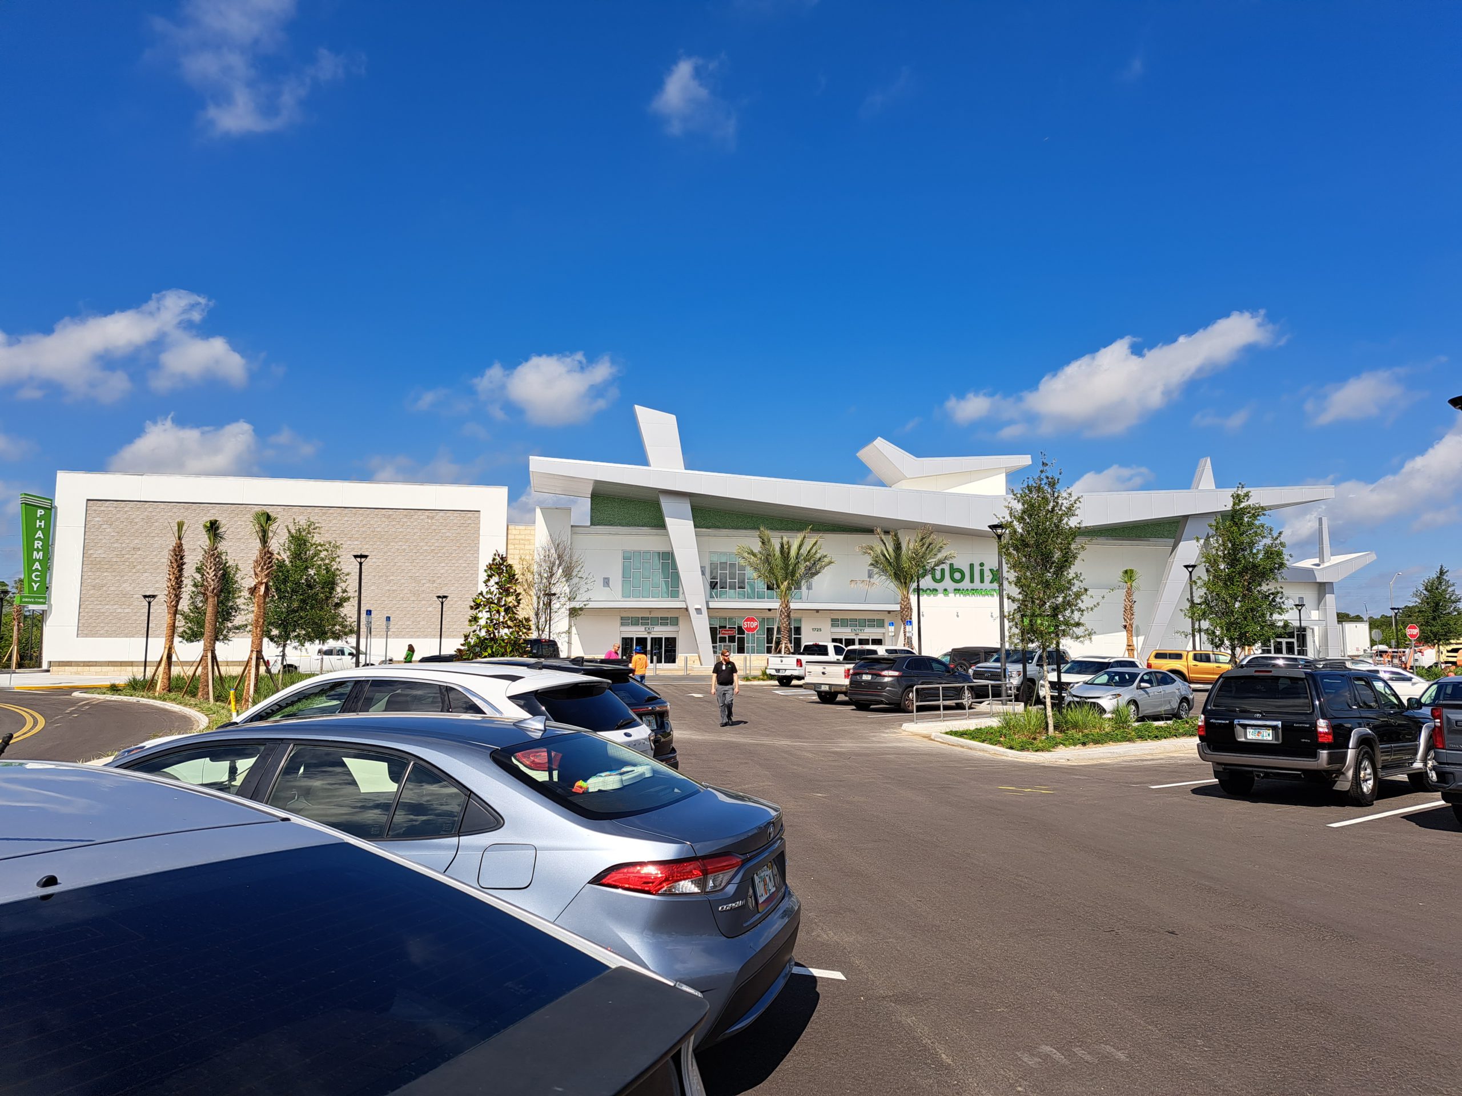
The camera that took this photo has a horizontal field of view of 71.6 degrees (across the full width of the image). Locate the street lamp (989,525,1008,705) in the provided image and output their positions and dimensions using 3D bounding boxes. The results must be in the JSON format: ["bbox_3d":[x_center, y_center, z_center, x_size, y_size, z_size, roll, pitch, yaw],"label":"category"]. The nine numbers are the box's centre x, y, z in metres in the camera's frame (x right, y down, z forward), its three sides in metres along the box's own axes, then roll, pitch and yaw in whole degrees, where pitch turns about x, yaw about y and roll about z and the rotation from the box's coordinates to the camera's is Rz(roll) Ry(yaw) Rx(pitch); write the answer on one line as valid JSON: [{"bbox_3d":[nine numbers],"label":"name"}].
[{"bbox_3d":[9.068,2.171,33.962,0.630,6.115,0.630,1,-6,-11],"label":"street lamp"}]

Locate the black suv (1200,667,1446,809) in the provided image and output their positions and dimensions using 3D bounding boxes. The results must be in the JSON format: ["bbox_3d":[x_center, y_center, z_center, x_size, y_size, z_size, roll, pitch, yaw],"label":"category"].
[{"bbox_3d":[8.713,2.653,14.755,4.660,1.760,1.780,5,-8,-39],"label":"black suv"}]

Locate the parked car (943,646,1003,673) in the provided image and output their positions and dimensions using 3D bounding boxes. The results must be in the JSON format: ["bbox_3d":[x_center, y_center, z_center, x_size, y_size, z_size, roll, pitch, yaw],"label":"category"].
[{"bbox_3d":[13.185,5.930,50.661,4.600,1.830,1.870,5,-8,-37],"label":"parked car"}]

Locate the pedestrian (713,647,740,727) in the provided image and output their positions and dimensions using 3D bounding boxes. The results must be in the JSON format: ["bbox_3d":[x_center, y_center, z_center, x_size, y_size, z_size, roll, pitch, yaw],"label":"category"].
[{"bbox_3d":[-0.102,3.105,22.700,0.580,1.762,0.420,0,-6,0],"label":"pedestrian"}]

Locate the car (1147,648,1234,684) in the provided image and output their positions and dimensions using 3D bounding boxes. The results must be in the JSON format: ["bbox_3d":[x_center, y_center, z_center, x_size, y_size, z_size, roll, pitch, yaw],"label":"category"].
[{"bbox_3d":[21.785,5.672,46.668,5.350,1.830,1.870,-2,-6,17],"label":"car"}]

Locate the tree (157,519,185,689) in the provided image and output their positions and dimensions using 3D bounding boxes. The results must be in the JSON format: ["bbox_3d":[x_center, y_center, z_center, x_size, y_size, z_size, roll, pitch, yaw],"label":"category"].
[{"bbox_3d":[-21.082,2.196,37.974,1.000,6.457,1.000,1,-6,-11],"label":"tree"}]

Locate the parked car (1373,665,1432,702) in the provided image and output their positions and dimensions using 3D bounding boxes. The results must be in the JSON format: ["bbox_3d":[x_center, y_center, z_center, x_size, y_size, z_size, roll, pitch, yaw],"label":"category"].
[{"bbox_3d":[23.076,5.041,36.473,4.700,1.460,1.820,-2,-6,21],"label":"parked car"}]

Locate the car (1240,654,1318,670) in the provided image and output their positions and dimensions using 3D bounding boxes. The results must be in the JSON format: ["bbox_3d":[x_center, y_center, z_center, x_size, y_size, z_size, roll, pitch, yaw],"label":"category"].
[{"bbox_3d":[22.945,5.224,41.180,4.750,1.720,1.870,-2,-6,21],"label":"car"}]

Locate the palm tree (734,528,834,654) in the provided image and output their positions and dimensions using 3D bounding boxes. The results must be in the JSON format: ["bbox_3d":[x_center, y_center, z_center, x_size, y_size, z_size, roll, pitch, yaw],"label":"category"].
[{"bbox_3d":[2.623,2.595,48.496,4.500,7.157,4.500,1,-6,-11],"label":"palm tree"}]

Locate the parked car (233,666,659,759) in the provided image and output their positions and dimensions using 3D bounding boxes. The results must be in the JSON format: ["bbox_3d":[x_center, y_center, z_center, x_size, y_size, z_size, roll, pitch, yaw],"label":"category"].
[{"bbox_3d":[-2.961,1.801,8.645,4.770,1.685,1.890,-2,-6,20],"label":"parked car"}]

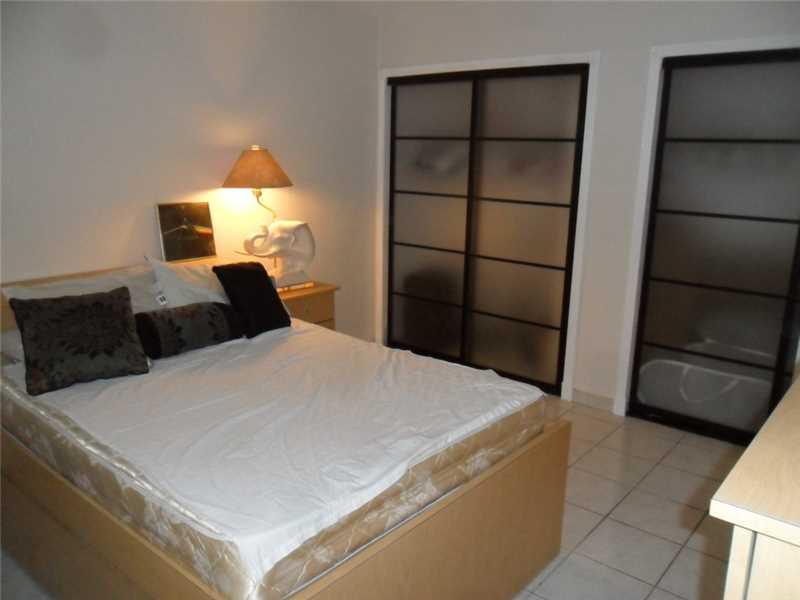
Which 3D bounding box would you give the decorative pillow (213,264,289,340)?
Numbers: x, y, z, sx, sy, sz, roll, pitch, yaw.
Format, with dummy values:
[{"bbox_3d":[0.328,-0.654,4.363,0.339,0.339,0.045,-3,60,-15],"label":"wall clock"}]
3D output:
[{"bbox_3d":[-0.698,-0.011,2.996,0.290,0.380,0.130,-14,-19,-47],"label":"decorative pillow"}]

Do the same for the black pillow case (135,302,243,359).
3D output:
[{"bbox_3d":[-0.863,0.113,2.682,0.195,0.195,0.480,13,18,39],"label":"black pillow case"}]

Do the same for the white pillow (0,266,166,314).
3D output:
[{"bbox_3d":[-1.274,0.073,2.680,0.640,0.140,0.420,-14,55,-47],"label":"white pillow"}]

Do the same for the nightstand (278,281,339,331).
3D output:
[{"bbox_3d":[-0.745,0.249,4.071,0.450,0.670,0.570,13,18,39],"label":"nightstand"}]

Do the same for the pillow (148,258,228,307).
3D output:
[{"bbox_3d":[-0.910,-0.039,3.098,0.570,0.140,0.410,-14,64,-47],"label":"pillow"}]

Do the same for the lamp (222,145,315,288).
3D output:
[{"bbox_3d":[-0.777,-0.488,3.814,0.400,0.885,0.630,13,18,39],"label":"lamp"}]

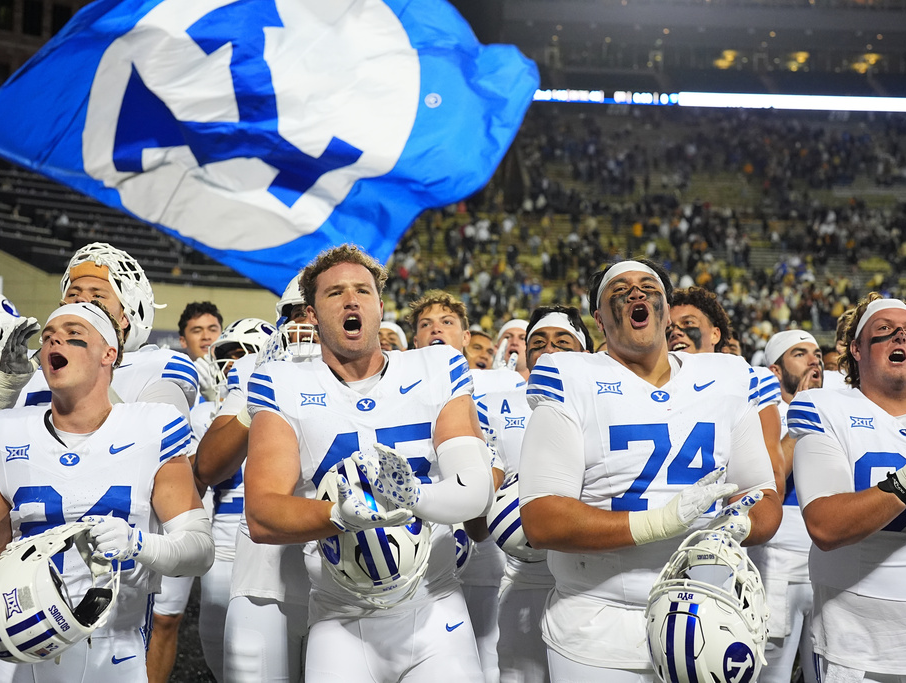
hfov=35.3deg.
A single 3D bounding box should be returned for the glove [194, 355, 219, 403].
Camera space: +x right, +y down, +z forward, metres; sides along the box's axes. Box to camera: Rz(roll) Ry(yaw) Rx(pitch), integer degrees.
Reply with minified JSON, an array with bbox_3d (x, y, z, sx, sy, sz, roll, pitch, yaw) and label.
[{"bbox_3d":[-0.915,0.138,5.300,0.100,0.200,0.080,-21,-7,30],"label":"glove"}]

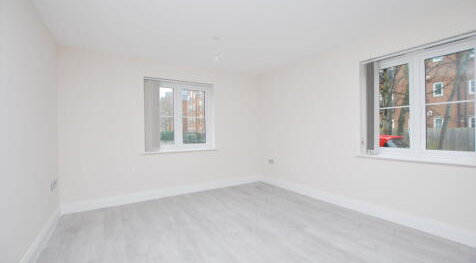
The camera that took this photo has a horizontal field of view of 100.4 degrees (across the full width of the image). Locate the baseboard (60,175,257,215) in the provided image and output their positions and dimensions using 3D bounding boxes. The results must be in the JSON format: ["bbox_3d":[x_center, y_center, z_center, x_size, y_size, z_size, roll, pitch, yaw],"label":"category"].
[{"bbox_3d":[-0.966,1.066,3.581,3.450,0.147,0.020,-1,0,-29],"label":"baseboard"}]

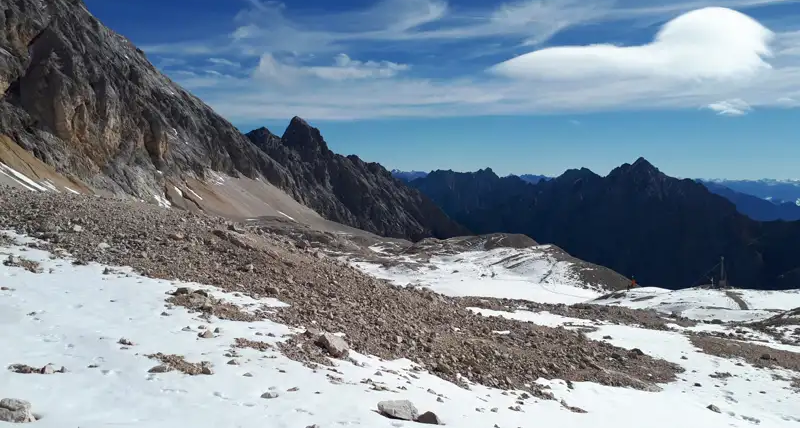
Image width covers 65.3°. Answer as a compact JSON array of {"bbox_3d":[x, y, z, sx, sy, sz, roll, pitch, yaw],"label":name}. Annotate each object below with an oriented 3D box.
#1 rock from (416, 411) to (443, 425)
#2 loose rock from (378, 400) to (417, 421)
[{"bbox_3d":[0.577,3.979,12.200,0.500,0.250,0.400,0,3,0],"label":"rock"},{"bbox_3d":[-0.029,3.779,12.000,0.760,0.350,0.550,0,3,0],"label":"loose rock"}]

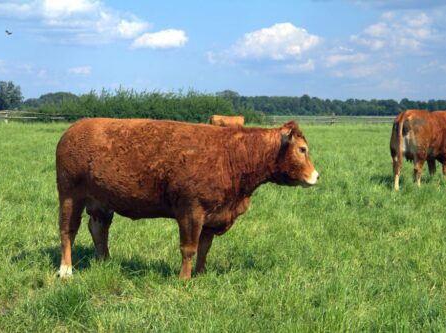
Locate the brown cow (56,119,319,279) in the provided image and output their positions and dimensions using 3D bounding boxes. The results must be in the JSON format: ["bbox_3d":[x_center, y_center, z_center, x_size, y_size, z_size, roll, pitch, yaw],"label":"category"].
[{"bbox_3d":[-0.315,0.265,9.900,2.330,1.390,0.700,0,3,4],"label":"brown cow"}]

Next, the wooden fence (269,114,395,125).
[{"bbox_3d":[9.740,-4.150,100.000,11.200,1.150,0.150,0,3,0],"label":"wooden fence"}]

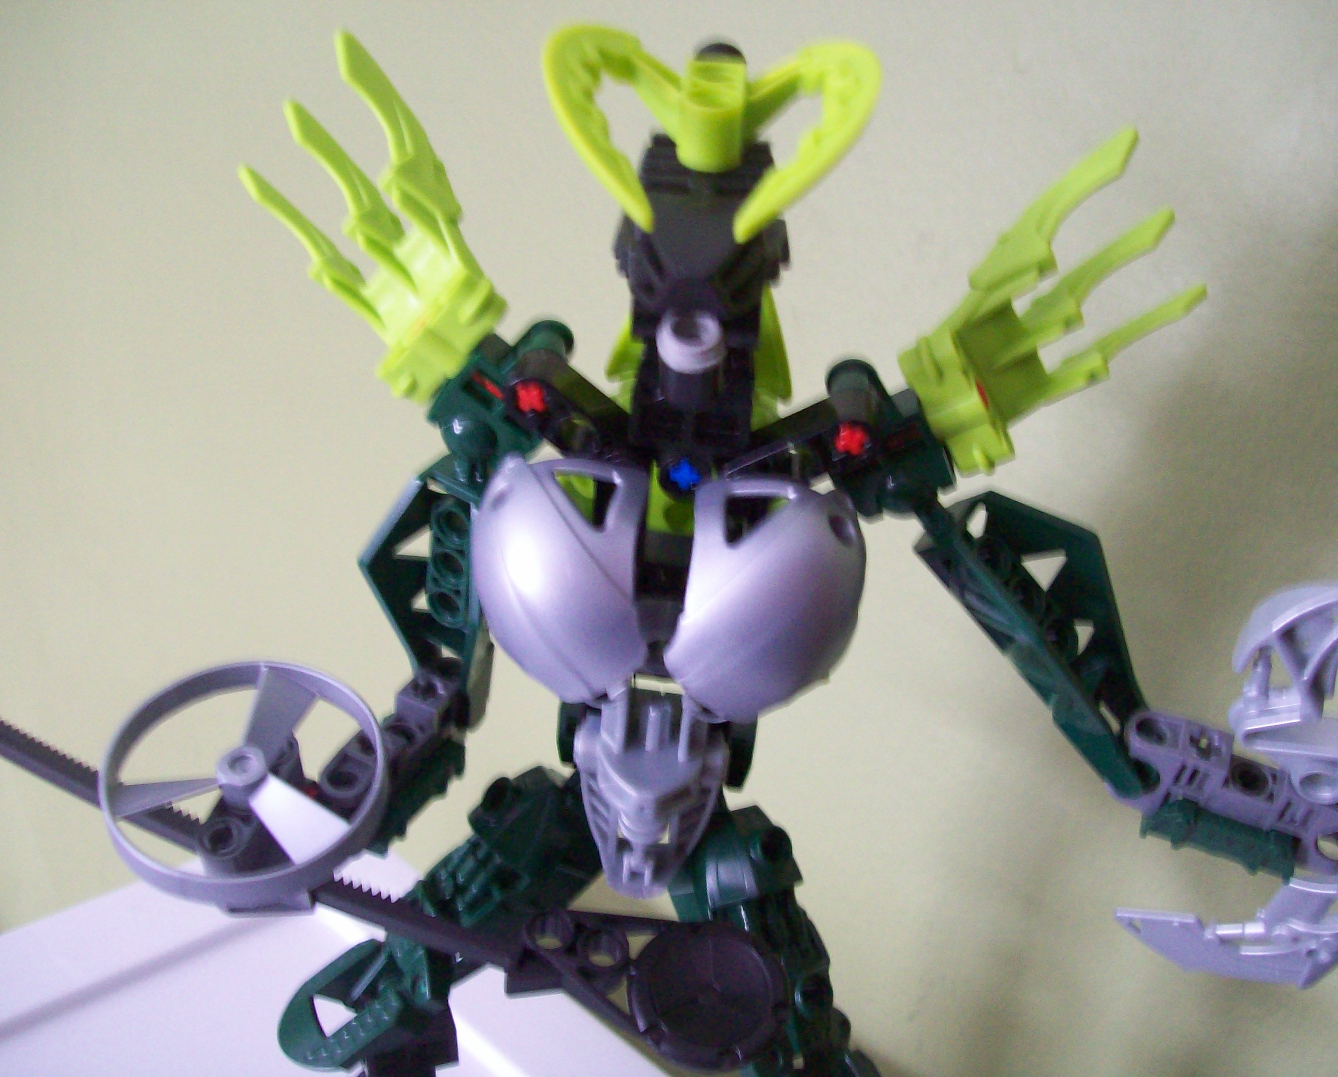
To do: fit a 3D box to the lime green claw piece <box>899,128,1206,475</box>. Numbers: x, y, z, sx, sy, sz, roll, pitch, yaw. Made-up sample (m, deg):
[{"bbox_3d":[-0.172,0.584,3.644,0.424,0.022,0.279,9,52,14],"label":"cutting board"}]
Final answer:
[{"bbox_3d":[0.053,-0.031,0.209,0.051,0.030,0.018,-45,29,-21],"label":"lime green claw piece"}]

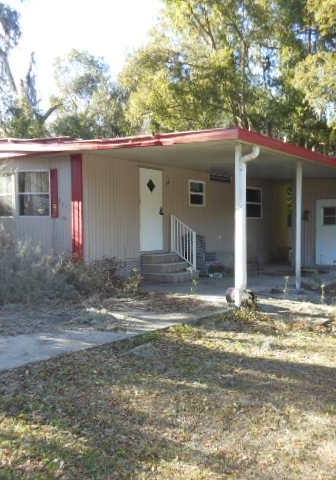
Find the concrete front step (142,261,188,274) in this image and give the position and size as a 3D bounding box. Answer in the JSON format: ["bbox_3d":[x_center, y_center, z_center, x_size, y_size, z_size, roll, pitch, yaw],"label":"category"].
[{"bbox_3d":[-0.082,0.643,11.090,0.680,0.200,1.040,2,2,40],"label":"concrete front step"}]

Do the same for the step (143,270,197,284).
[{"bbox_3d":[0.017,0.843,11.013,0.930,0.195,1.040,2,2,40],"label":"step"}]

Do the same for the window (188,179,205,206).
[{"bbox_3d":[0.814,-1.247,12.629,0.070,0.700,0.770,2,2,40],"label":"window"}]

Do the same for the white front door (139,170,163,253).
[{"bbox_3d":[-0.394,-0.724,11.204,0.070,1.945,0.860,2,2,40],"label":"white front door"}]

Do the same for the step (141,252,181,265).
[{"bbox_3d":[-0.182,0.430,11.167,0.440,0.200,1.040,2,2,40],"label":"step"}]

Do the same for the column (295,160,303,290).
[{"bbox_3d":[2.617,-0.284,9.216,0.090,2.550,0.090,2,2,40],"label":"column"}]

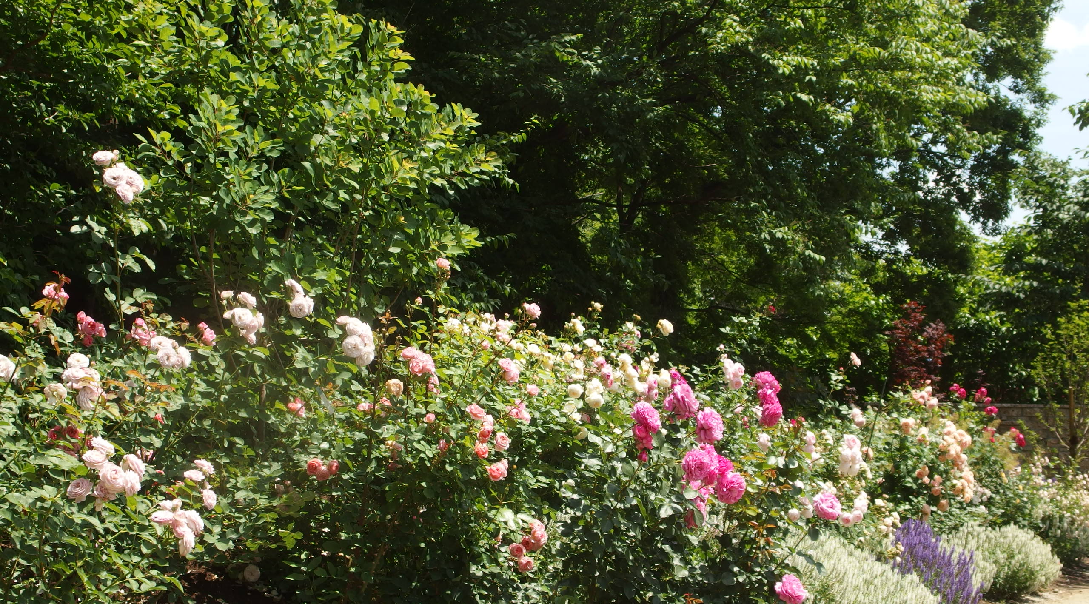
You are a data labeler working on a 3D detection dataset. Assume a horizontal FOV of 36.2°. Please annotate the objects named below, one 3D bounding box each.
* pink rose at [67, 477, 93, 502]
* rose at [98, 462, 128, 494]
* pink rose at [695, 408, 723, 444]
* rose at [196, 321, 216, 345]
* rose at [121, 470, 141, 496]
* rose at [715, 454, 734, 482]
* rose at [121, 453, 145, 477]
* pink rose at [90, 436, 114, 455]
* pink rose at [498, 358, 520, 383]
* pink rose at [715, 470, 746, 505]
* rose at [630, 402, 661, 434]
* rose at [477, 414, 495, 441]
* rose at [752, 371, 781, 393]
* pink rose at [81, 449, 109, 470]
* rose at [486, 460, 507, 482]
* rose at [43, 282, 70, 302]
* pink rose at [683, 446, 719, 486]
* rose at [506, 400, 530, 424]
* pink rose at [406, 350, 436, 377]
[{"bbox_3d":[-1.548,0.626,5.550,0.085,0.082,0.071,0,-1,4],"label":"pink rose"},{"bbox_3d":[-1.449,0.593,5.600,0.100,0.109,0.089,1,-2,-29],"label":"rose"},{"bbox_3d":[0.568,0.427,5.750,0.100,0.123,0.095,0,-1,-9],"label":"pink rose"},{"bbox_3d":[-1.278,0.117,6.300,0.077,0.090,0.076,1,-2,-41],"label":"rose"},{"bbox_3d":[-1.387,0.606,5.600,0.075,0.085,0.085,-1,-2,36],"label":"rose"},{"bbox_3d":[0.662,0.610,6.150,0.094,0.094,0.080,0,-1,-14],"label":"rose"},{"bbox_3d":[-1.394,0.555,5.650,0.075,0.085,0.085,-1,-2,36],"label":"rose"},{"bbox_3d":[-1.565,0.510,5.900,0.087,0.066,0.074,0,-1,5],"label":"pink rose"},{"bbox_3d":[-0.144,0.275,6.700,0.086,0.103,0.080,0,-1,-11],"label":"pink rose"},{"bbox_3d":[0.674,0.674,6.050,0.111,0.123,0.105,0,-1,-4],"label":"pink rose"},{"bbox_3d":[0.373,0.425,6.150,0.116,0.119,0.101,1,-2,-22],"label":"rose"},{"bbox_3d":[-0.225,0.485,6.450,0.072,0.099,0.084,0,-1,-12],"label":"rose"},{"bbox_3d":[0.866,0.312,6.500,0.109,0.083,0.093,0,-1,8],"label":"rose"},{"bbox_3d":[-1.576,0.554,5.850,0.092,0.078,0.079,0,-1,15],"label":"pink rose"},{"bbox_3d":[-0.184,0.645,6.400,0.085,0.085,0.072,0,-1,13],"label":"rose"},{"bbox_3d":[-1.788,-0.036,6.100,0.100,0.075,0.085,0,-1,-6],"label":"rose"},{"bbox_3d":[0.534,0.560,5.700,0.122,0.140,0.111,0,-1,20],"label":"pink rose"},{"bbox_3d":[-0.106,0.446,6.800,0.097,0.097,0.083,0,-1,-11],"label":"rose"},{"bbox_3d":[-0.473,0.237,6.400,0.114,0.104,0.093,0,-1,-4],"label":"pink rose"}]

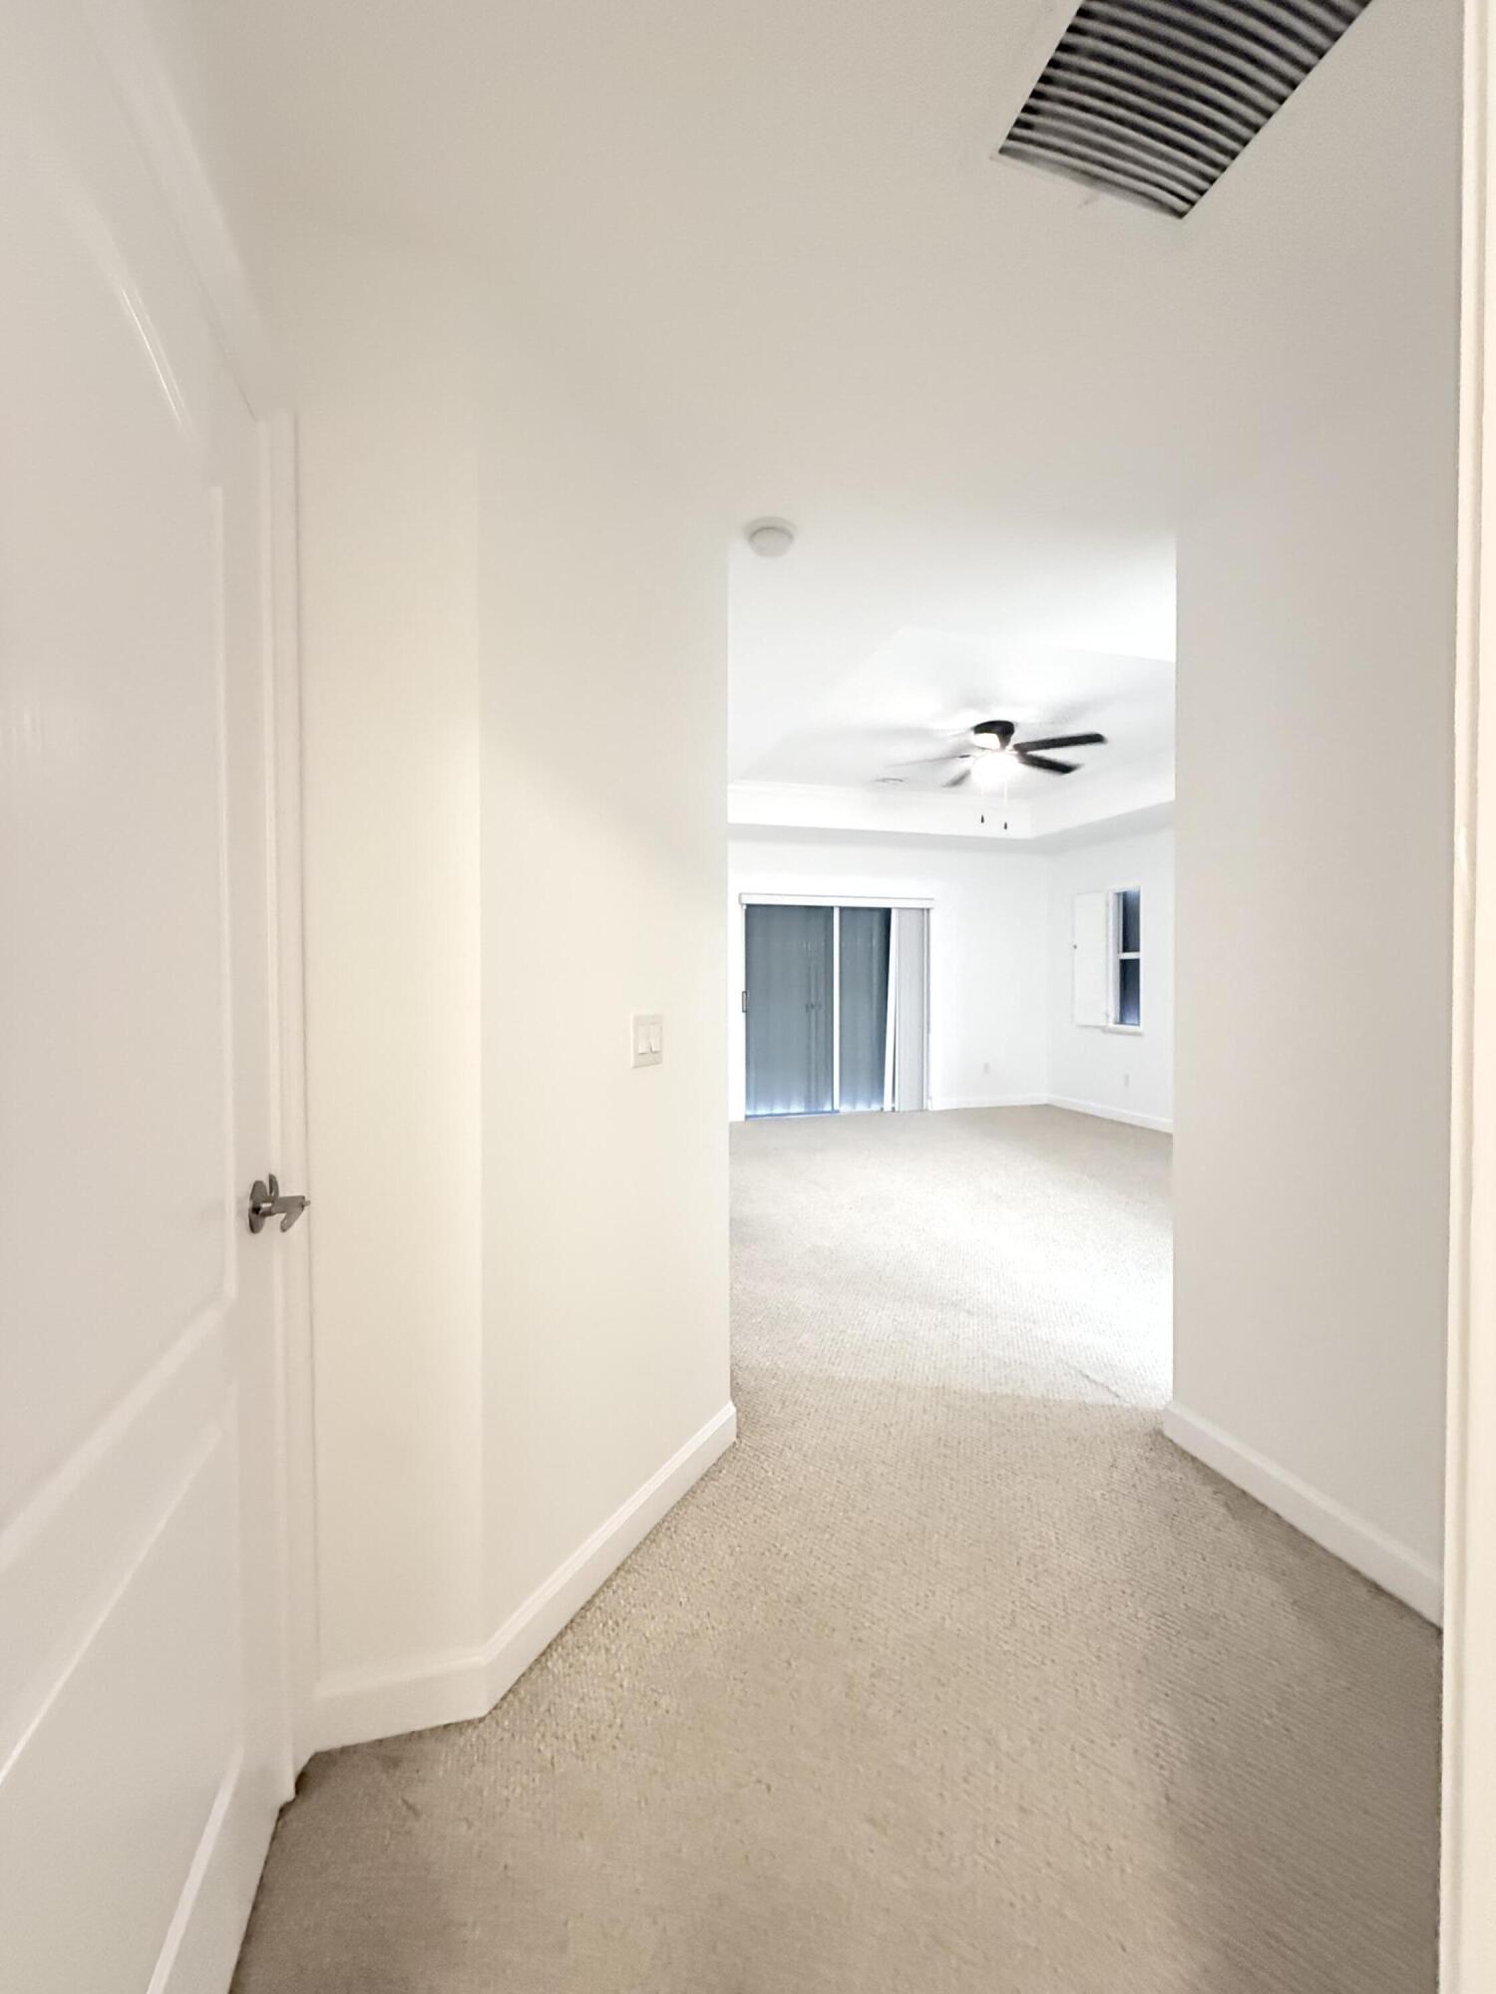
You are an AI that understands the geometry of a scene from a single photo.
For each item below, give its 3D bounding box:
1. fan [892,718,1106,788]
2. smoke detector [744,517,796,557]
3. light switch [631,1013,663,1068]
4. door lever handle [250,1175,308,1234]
[{"bbox_3d":[1.482,-1.441,4.846,1.280,0.360,1.280,-1,1,-16],"label":"fan"},{"bbox_3d":[0.061,-1.236,2.180,0.137,0.042,0.137,0,1,0],"label":"smoke detector"},{"bbox_3d":[-0.217,0.097,1.796,0.012,0.116,0.116,0,1,27],"label":"light switch"},{"bbox_3d":[-0.642,0.294,1.099,0.064,0.068,0.140,-1,1,-16],"label":"door lever handle"}]

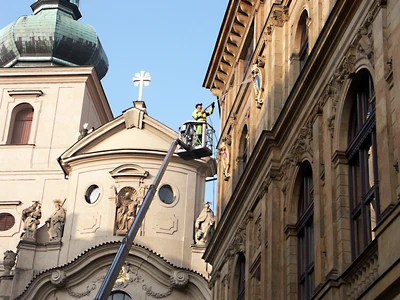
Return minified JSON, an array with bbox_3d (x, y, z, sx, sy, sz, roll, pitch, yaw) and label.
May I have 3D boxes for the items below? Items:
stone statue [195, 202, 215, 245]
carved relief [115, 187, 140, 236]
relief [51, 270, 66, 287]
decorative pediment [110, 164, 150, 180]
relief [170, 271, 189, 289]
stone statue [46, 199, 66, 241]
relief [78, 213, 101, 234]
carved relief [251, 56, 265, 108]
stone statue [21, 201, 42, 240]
[{"bbox_3d":[0.307,4.035,46.845,1.050,2.300,0.750,-2,-29,10],"label":"stone statue"},{"bbox_3d":[-3.942,3.316,46.623,1.100,2.650,0.500,-1,-28,8],"label":"carved relief"},{"bbox_3d":[-7.397,6.721,44.721,0.750,0.750,0.500,-3,-29,12],"label":"relief"},{"bbox_3d":[-3.880,1.232,47.295,2.070,0.720,0.500,-1,-28,8],"label":"decorative pediment"},{"bbox_3d":[-1.047,6.639,43.843,0.850,0.800,0.500,-1,-28,8],"label":"relief"},{"bbox_3d":[-7.980,3.911,47.670,0.950,2.350,0.750,-5,-29,15],"label":"stone statue"},{"bbox_3d":[-6.035,4.015,46.716,1.130,1.170,0.120,-6,-29,17],"label":"relief"},{"bbox_3d":[2.090,-2.473,31.196,0.350,2.050,1.050,7,-28,-7],"label":"carved relief"},{"bbox_3d":[-9.413,3.990,47.947,1.000,2.250,0.750,-1,-28,8],"label":"stone statue"}]

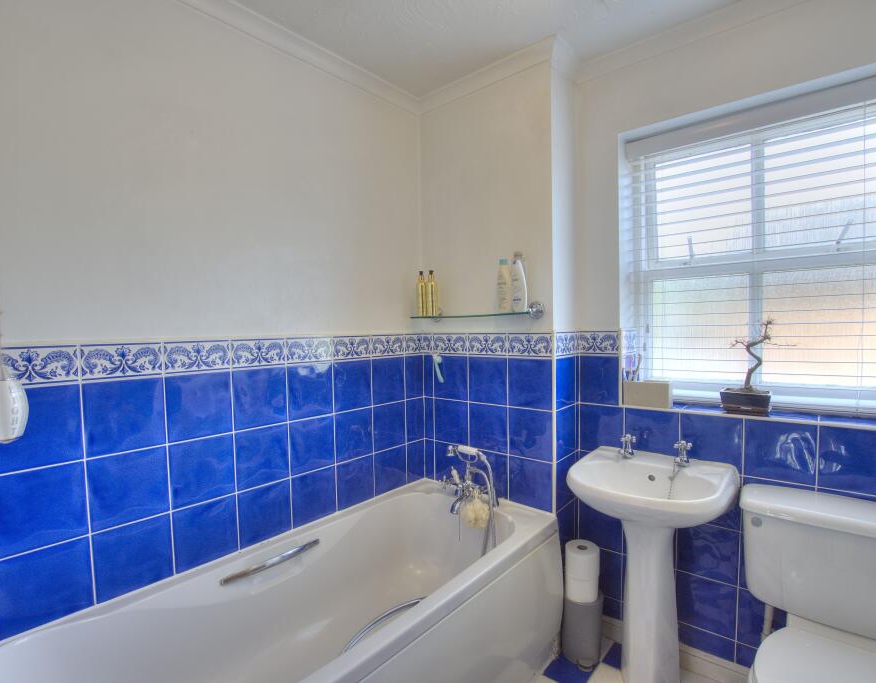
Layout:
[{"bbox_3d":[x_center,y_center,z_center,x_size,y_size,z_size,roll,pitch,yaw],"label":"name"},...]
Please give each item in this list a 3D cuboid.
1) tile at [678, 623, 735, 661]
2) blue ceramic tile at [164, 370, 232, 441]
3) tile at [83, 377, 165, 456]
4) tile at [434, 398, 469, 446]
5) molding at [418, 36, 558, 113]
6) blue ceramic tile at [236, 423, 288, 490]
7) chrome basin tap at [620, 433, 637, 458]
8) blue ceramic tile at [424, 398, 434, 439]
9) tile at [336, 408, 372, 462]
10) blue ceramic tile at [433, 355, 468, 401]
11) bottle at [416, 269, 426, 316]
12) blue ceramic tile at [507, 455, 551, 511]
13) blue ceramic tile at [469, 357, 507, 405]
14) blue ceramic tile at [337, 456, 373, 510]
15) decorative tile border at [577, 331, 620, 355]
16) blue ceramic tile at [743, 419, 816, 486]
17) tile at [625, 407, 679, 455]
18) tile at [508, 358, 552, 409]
[{"bbox_3d":[0.963,1.078,1.641,0.197,0.079,0.010,0,2,41],"label":"tile"},{"bbox_3d":[-0.739,0.200,1.415,0.010,0.200,0.200,1,3,41],"label":"blue ceramic tile"},{"bbox_3d":[-0.860,0.205,1.256,0.009,0.200,0.199,1,2,40],"label":"tile"},{"bbox_3d":[0.065,0.368,2.082,0.197,0.198,0.010,0,2,41],"label":"tile"},{"bbox_3d":[0.169,-1.084,1.877,0.704,0.058,0.050,1,2,41],"label":"molding"},{"bbox_3d":[-0.602,0.395,1.565,0.009,0.200,0.199,1,2,40],"label":"blue ceramic tile"},{"bbox_3d":[0.720,0.398,1.728,0.055,0.090,0.105,1,3,39],"label":"chrome basin tap"},{"bbox_3d":[-0.036,0.368,2.176,0.057,0.200,0.009,1,2,40],"label":"blue ceramic tile"},{"bbox_3d":[-0.343,0.382,1.871,0.009,0.200,0.199,1,2,40],"label":"tile"},{"bbox_3d":[0.060,0.165,2.070,0.199,0.200,0.010,1,2,41],"label":"blue ceramic tile"},{"bbox_3d":[-0.075,-0.218,2.089,0.049,0.210,0.049,-1,2,0],"label":"bottle"},{"bbox_3d":[0.371,0.565,1.820,0.196,0.188,0.010,1,2,41],"label":"blue ceramic tile"},{"bbox_3d":[0.213,0.166,1.938,0.199,0.200,0.010,1,2,41],"label":"blue ceramic tile"},{"bbox_3d":[-0.339,0.577,1.872,0.010,0.190,0.197,0,2,41],"label":"blue ceramic tile"},{"bbox_3d":[0.658,0.007,1.869,0.177,0.095,0.010,0,2,41],"label":"decorative tile border"},{"bbox_3d":[1.110,0.357,1.478,0.198,0.198,0.008,1,2,40],"label":"blue ceramic tile"},{"bbox_3d":[0.811,0.358,1.727,0.198,0.198,0.008,1,2,40],"label":"tile"},{"bbox_3d":[0.369,0.168,1.820,0.200,0.200,0.010,1,3,40],"label":"tile"}]

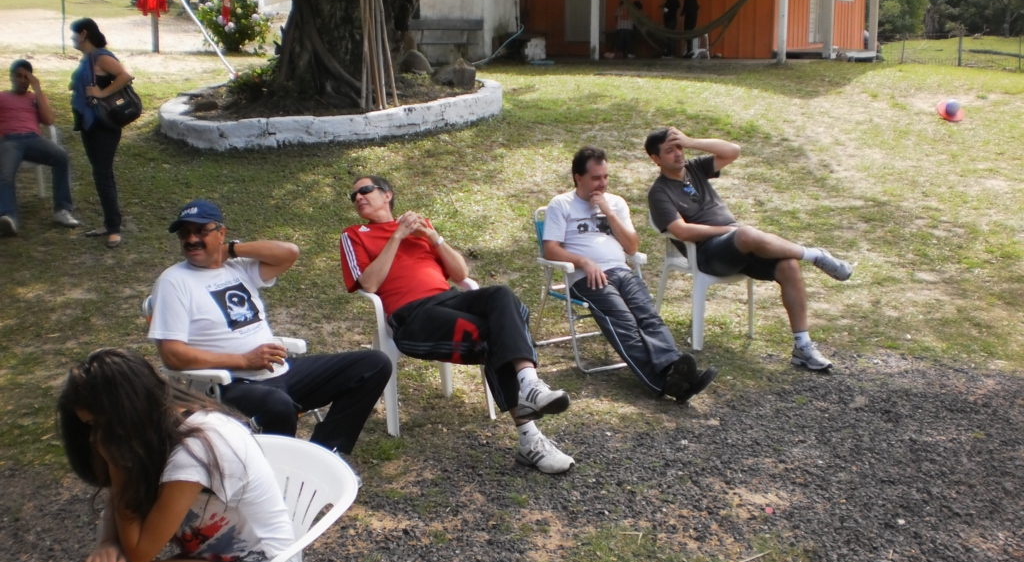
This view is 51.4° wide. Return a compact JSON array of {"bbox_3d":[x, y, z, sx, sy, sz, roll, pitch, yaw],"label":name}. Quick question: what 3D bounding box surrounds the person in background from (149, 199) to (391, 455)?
[{"bbox_3d":[-1.000,0.241,4.425,0.980,1.140,0.740,10,17,36],"label":"person in background"}]

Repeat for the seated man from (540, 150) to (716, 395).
[{"bbox_3d":[0.560,-0.069,5.585,0.600,1.170,1.200,-7,16,-27],"label":"seated man"}]

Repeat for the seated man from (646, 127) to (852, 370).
[{"bbox_3d":[1.240,-0.227,6.040,0.650,1.220,1.150,-9,17,-33],"label":"seated man"}]

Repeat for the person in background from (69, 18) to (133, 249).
[{"bbox_3d":[-3.011,-1.111,7.810,0.460,1.630,0.500,-5,15,-21],"label":"person in background"}]

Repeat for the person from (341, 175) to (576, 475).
[{"bbox_3d":[-0.280,0.151,4.794,0.620,1.120,1.250,-12,18,-39],"label":"person"}]

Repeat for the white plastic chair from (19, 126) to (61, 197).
[{"bbox_3d":[-4.147,-1.015,8.967,0.580,0.810,0.580,-6,15,-24],"label":"white plastic chair"}]

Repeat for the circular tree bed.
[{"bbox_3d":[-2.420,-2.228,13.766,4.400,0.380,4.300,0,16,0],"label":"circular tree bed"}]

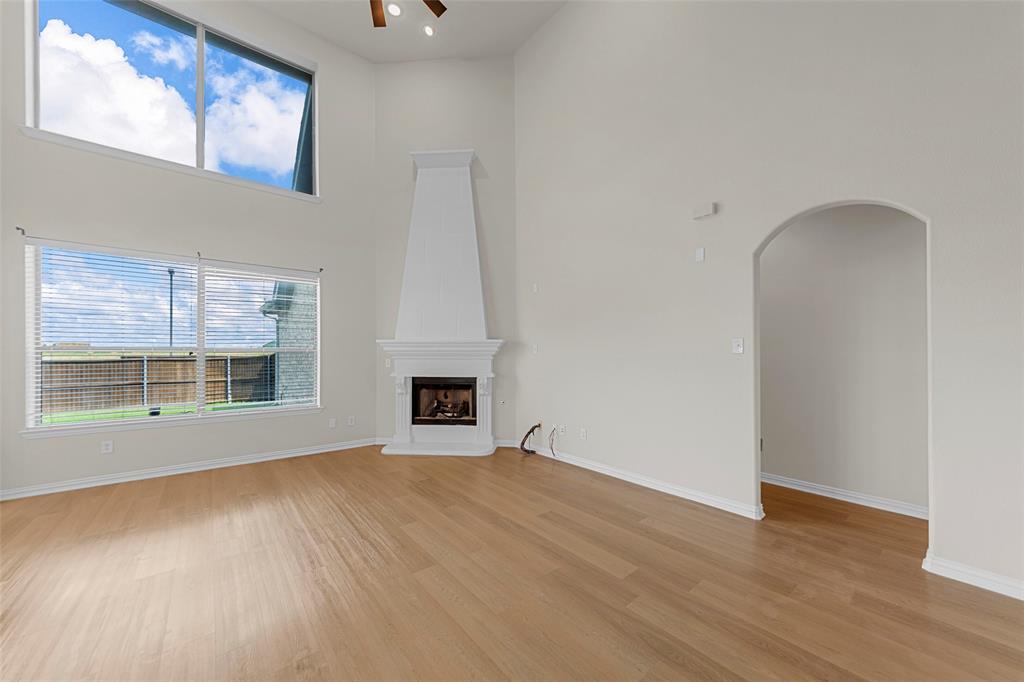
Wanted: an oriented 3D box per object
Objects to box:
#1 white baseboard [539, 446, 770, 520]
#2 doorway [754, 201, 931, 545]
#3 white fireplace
[{"bbox_3d":[1.112,1.400,3.650,0.025,0.108,2.540,1,-1,-44],"label":"white baseboard"},{"bbox_3d":[2.335,0.221,2.520,0.150,2.430,0.911,1,-1,-44],"label":"doorway"},{"bbox_3d":[-0.943,-0.541,4.601,1.667,4.021,0.368,0,-1,4],"label":"white fireplace"}]

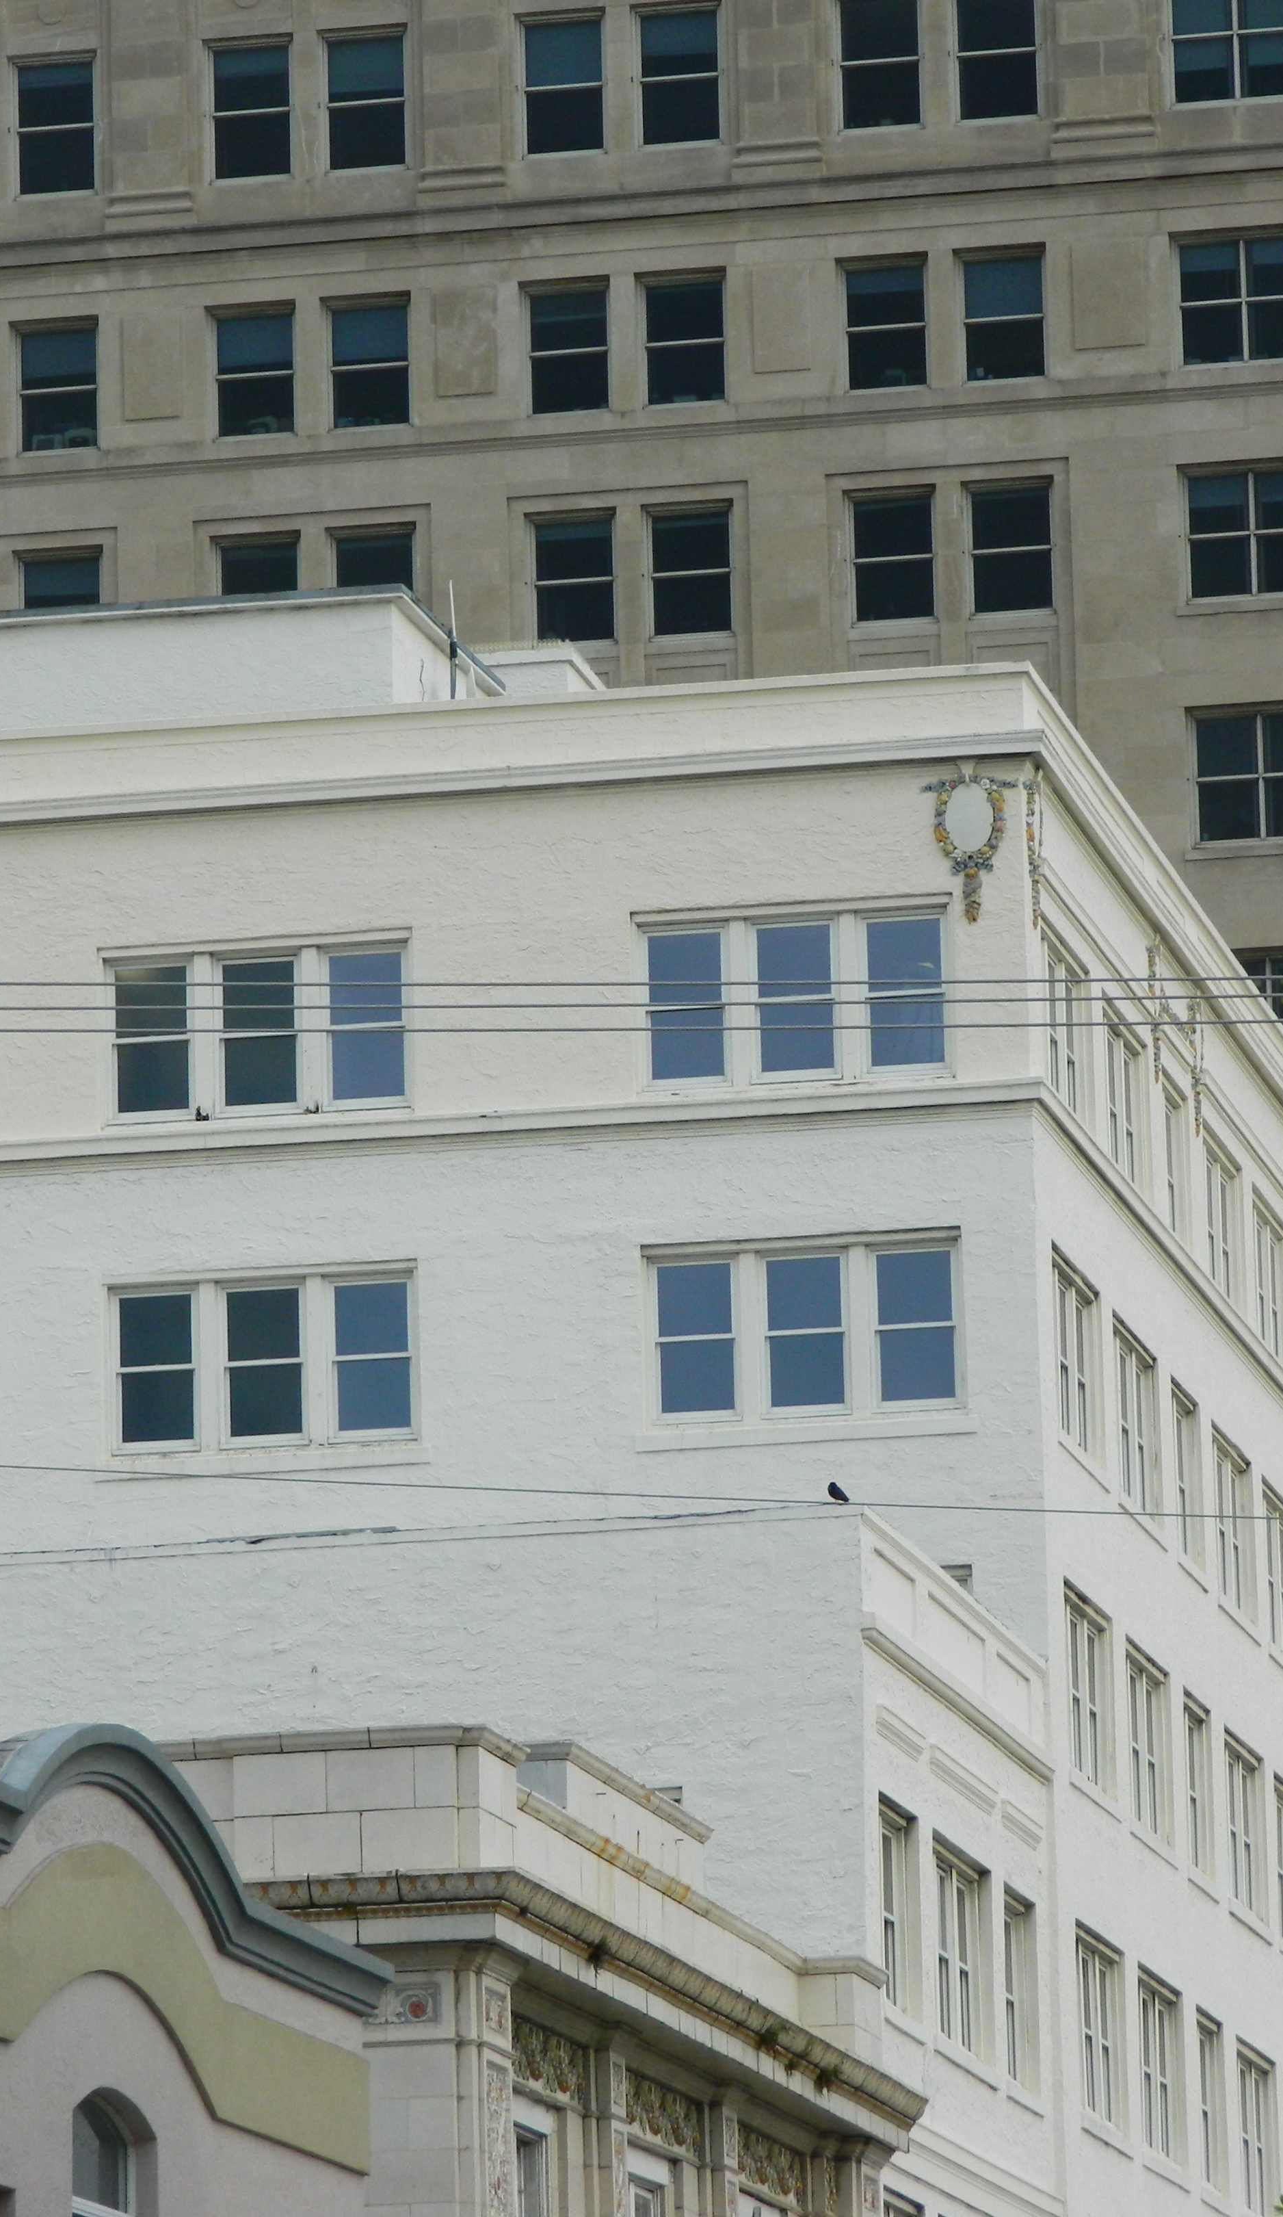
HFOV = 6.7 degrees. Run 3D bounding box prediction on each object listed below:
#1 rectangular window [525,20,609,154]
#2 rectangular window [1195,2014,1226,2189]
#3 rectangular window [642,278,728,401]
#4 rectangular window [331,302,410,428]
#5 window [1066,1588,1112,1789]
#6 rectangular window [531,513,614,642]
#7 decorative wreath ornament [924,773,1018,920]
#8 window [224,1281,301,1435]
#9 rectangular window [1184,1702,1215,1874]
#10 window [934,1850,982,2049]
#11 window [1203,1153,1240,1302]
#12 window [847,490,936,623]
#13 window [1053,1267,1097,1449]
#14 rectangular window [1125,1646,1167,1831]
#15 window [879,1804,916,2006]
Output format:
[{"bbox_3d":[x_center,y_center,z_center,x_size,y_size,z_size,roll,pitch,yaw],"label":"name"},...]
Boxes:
[{"bbox_3d":[-1.104,-14.954,161.388,1.153,1.940,0.150,-4,-11,10],"label":"rectangular window"},{"bbox_3d":[6.127,10.776,119.474,0.200,1.800,1.950,-4,-11,10],"label":"rectangular window"},{"bbox_3d":[0.605,-10.610,151.977,1.125,1.685,0.150,-4,-11,11],"label":"rectangular window"},{"bbox_3d":[-3.807,-10.431,154.521,1.087,1.756,0.200,-4,-11,10],"label":"rectangular window"},{"bbox_3d":[4.511,5.954,112.327,0.200,1.850,3.100,-4,-11,10],"label":"window"},{"bbox_3d":[-0.939,-7.313,151.662,1.094,1.684,0.150,-4,-11,11],"label":"rectangular window"},{"bbox_3d":[3.365,-2.681,112.664,0.887,1.458,0.140,-4,-11,10],"label":"decorative wreath ornament"},{"bbox_3d":[-3.936,2.655,115.239,0.806,1.569,0.150,-4,-11,10],"label":"window"},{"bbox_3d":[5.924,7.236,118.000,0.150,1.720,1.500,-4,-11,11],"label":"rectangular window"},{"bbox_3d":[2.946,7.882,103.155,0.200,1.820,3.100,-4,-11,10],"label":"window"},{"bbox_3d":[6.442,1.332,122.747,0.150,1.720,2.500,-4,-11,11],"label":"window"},{"bbox_3d":[3.469,-7.645,152.568,1.111,1.795,0.200,-4,-11,10],"label":"window"},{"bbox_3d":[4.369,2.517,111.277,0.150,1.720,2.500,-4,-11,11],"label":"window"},{"bbox_3d":[5.352,6.703,117.112,0.200,1.630,2.250,-4,-11,10],"label":"rectangular window"},{"bbox_3d":[2.279,7.391,102.023,0.200,1.763,1.910,-4,-11,10],"label":"window"}]

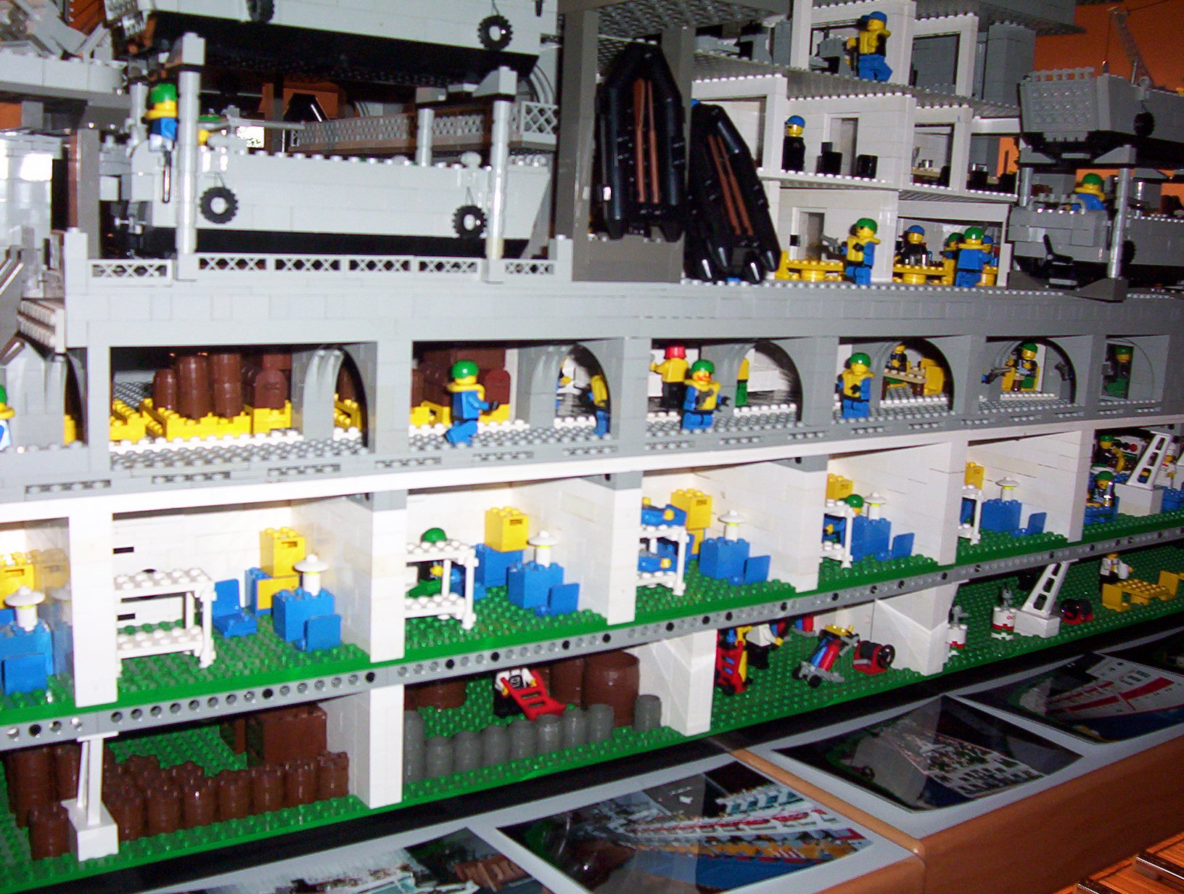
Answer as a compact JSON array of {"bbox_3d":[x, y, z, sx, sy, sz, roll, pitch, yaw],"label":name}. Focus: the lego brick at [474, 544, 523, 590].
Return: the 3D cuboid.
[{"bbox_3d":[-0.050,0.061,0.766,0.024,0.020,0.016,-4,11,-37],"label":"lego brick"}]

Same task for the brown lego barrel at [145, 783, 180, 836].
[{"bbox_3d":[-0.177,0.150,0.607,0.015,0.017,0.015,-4,11,-37],"label":"brown lego barrel"}]

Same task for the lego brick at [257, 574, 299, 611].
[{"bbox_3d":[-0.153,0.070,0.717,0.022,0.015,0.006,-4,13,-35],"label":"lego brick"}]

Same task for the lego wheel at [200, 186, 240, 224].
[{"bbox_3d":[-0.143,-0.093,0.565,0.015,0.015,0.006,-4,11,-37],"label":"lego wheel"}]

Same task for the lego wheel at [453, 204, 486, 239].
[{"bbox_3d":[-0.054,-0.100,0.656,0.015,0.015,0.006,-4,12,-38],"label":"lego wheel"}]

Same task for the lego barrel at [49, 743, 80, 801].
[{"bbox_3d":[-0.214,0.132,0.608,0.015,0.018,0.015,-4,11,-37],"label":"lego barrel"}]

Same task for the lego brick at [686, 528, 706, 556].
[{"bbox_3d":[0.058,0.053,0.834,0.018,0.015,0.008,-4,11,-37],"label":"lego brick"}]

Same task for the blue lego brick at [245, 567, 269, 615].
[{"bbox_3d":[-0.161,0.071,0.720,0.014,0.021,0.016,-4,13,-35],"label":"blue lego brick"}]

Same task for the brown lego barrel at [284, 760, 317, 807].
[{"bbox_3d":[-0.128,0.146,0.645,0.015,0.017,0.015,3,9,0],"label":"brown lego barrel"}]

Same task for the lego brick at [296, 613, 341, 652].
[{"bbox_3d":[-0.124,0.083,0.663,0.016,0.018,0.016,-4,13,-35],"label":"lego brick"}]

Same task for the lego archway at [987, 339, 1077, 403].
[{"bbox_3d":[0.287,-0.050,0.955,0.016,0.039,0.075,-4,12,-38],"label":"lego archway"}]

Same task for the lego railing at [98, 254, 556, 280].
[{"bbox_3d":[-0.098,-0.071,0.589,0.210,0.011,0.008,-5,12,-38],"label":"lego railing"}]

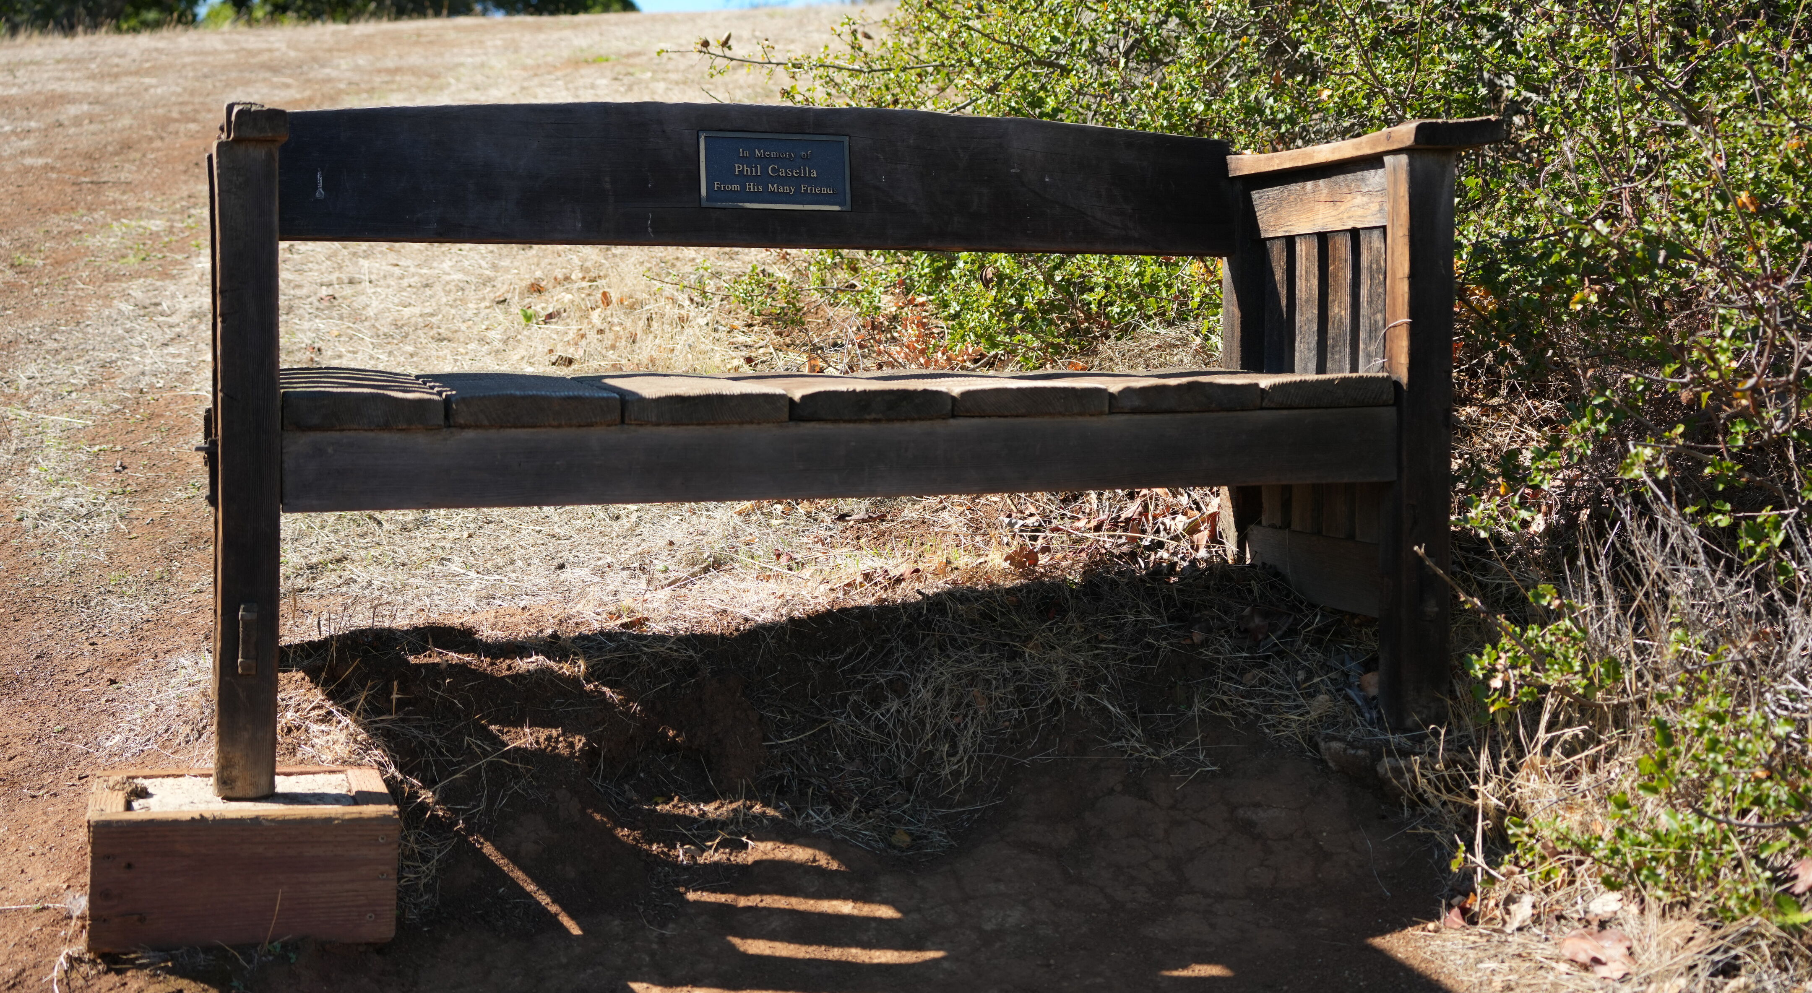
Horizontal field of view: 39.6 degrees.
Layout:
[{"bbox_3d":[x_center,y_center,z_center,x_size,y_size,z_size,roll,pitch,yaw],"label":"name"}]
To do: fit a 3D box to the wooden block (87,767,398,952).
[{"bbox_3d":[-0.731,0.395,2.773,0.312,0.140,0.301,1,3,-16],"label":"wooden block"}]

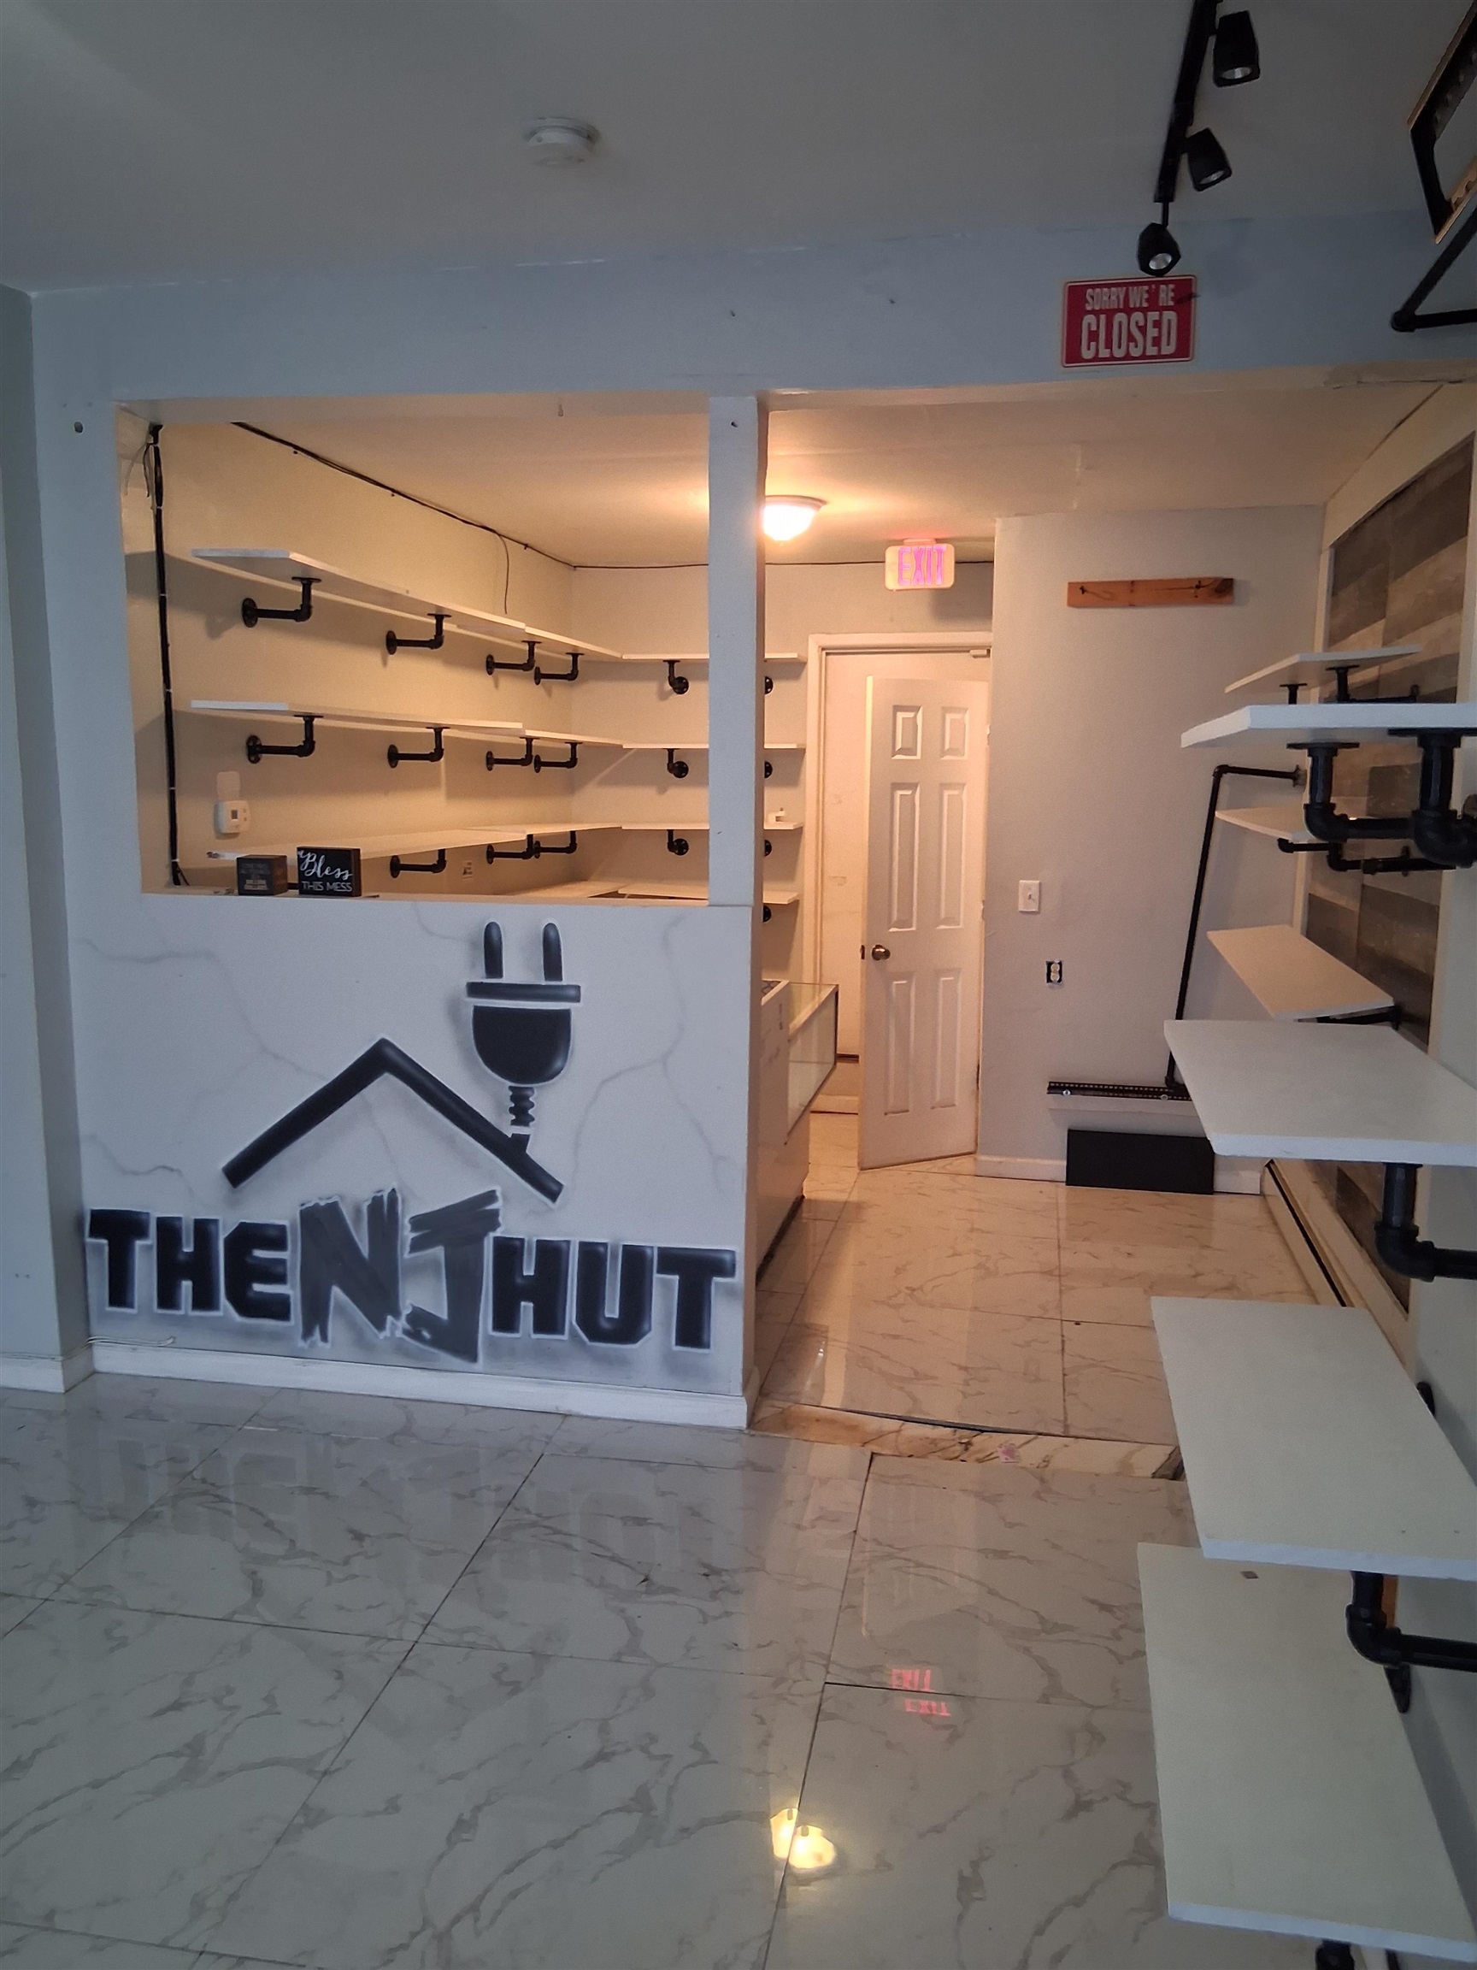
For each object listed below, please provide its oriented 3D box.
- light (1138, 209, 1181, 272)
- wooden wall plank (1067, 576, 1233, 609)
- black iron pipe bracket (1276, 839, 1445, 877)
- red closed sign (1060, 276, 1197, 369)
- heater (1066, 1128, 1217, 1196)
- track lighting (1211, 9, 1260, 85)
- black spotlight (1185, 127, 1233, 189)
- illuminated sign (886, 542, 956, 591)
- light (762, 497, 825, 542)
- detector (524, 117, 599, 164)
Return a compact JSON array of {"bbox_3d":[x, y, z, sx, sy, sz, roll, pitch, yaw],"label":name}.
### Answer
[{"bbox_3d":[0.873,-1.531,3.075,0.073,0.100,0.073,-5,-19,-32],"label":"light"},{"bbox_3d":[1.556,-1.479,5.580,0.600,0.098,0.025,3,9,13],"label":"wooden wall plank"},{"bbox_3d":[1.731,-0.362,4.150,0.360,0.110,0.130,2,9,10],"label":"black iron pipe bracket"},{"bbox_3d":[0.870,-1.477,3.291,0.282,0.182,0.012,2,9,10],"label":"red closed sign"},{"bbox_3d":[1.609,0.703,5.902,0.570,0.230,0.050,3,9,13],"label":"heater"},{"bbox_3d":[0.766,-1.443,2.276,0.066,0.100,0.066,-11,9,-1],"label":"track lighting"},{"bbox_3d":[0.848,-1.487,2.665,0.066,0.100,0.066,-24,1,17],"label":"black spotlight"},{"bbox_3d":[0.787,-1.813,6.399,0.300,0.200,0.050,2,9,10],"label":"illuminated sign"},{"bbox_3d":[0.163,-1.722,5.514,0.330,0.130,0.330,2,9,10],"label":"light"},{"bbox_3d":[-0.339,-1.598,2.822,0.140,0.045,0.140,2,9,10],"label":"detector"}]

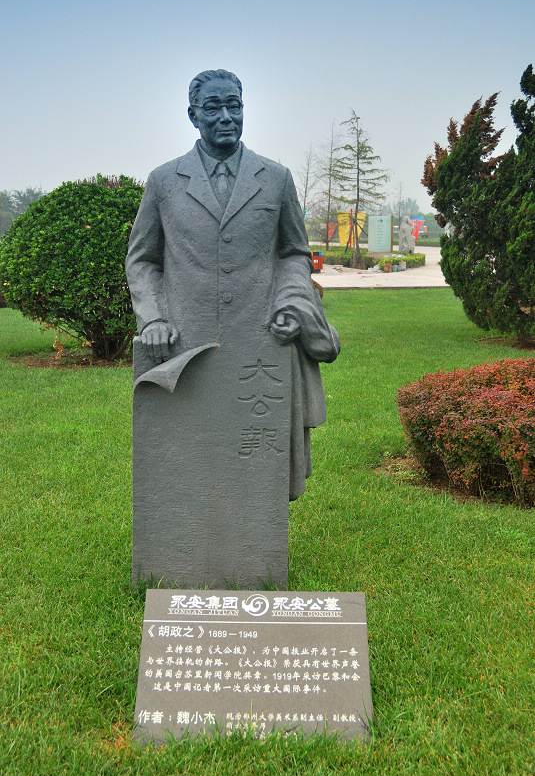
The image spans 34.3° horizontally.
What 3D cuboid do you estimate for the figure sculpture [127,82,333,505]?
[{"bbox_3d":[-0.145,-0.379,3.613,0.900,1.800,0.550,1,11,0],"label":"figure sculpture"}]

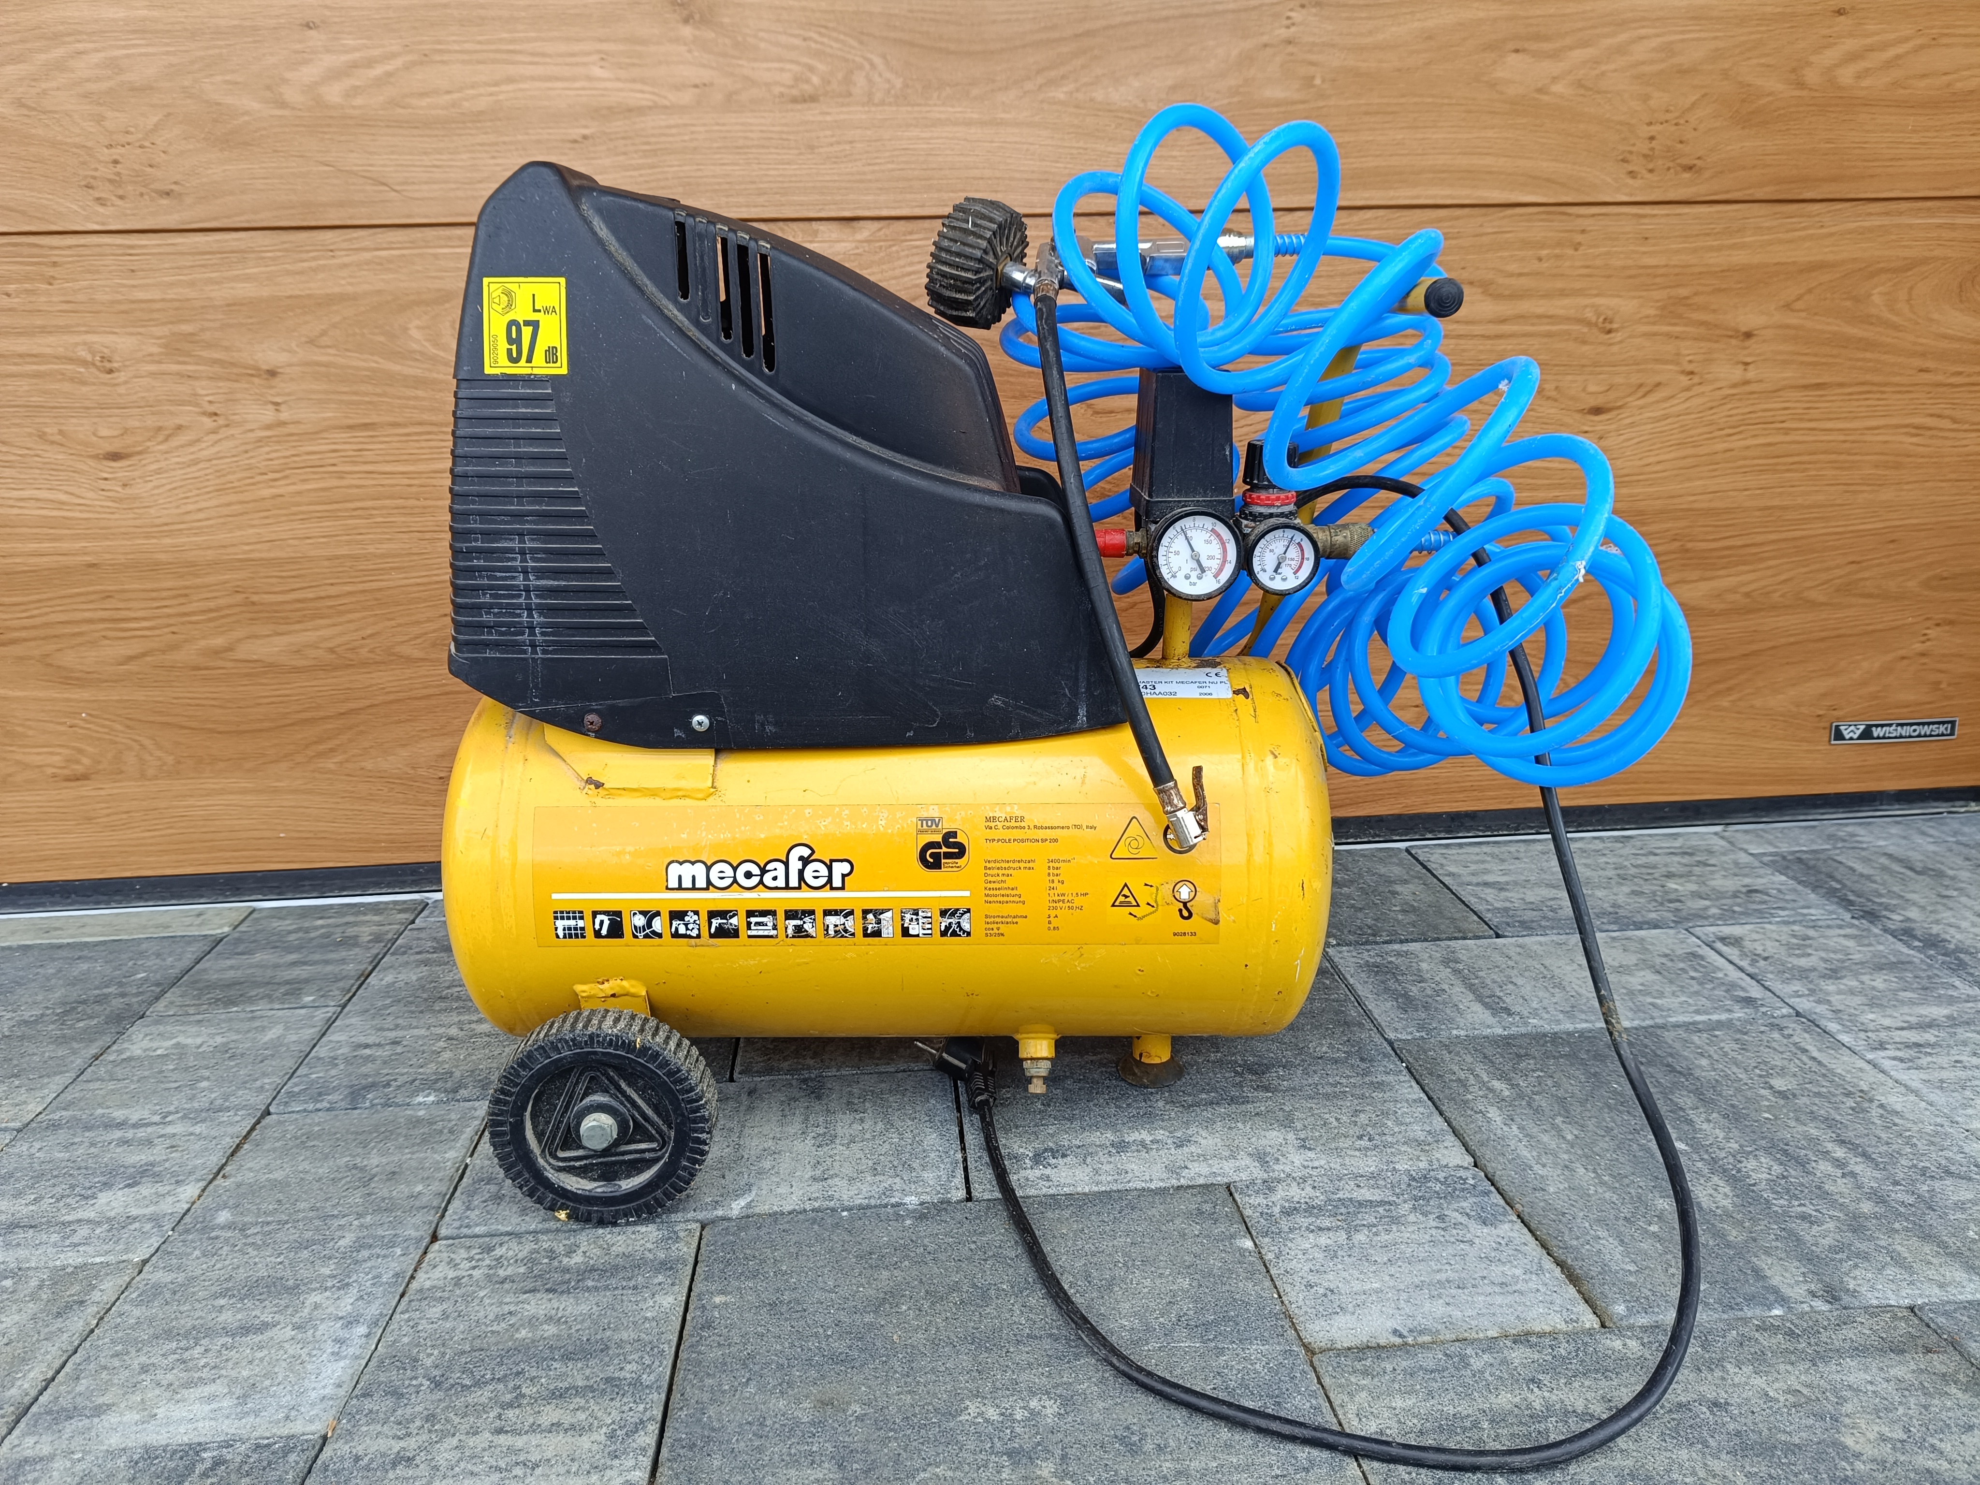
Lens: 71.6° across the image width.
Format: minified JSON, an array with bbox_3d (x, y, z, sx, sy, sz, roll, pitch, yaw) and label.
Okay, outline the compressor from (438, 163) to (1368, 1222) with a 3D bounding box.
[{"bbox_3d":[-0.051,-0.050,0.858,0.588,0.574,0.320,0,17,2],"label":"compressor"}]

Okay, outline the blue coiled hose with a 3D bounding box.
[{"bbox_3d":[0.190,-0.161,0.816,0.365,0.400,0.300,0,17,2],"label":"blue coiled hose"}]

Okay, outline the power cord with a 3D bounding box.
[{"bbox_3d":[0.180,0.070,0.766,0.440,0.390,0.455,-2,17,-4],"label":"power cord"}]

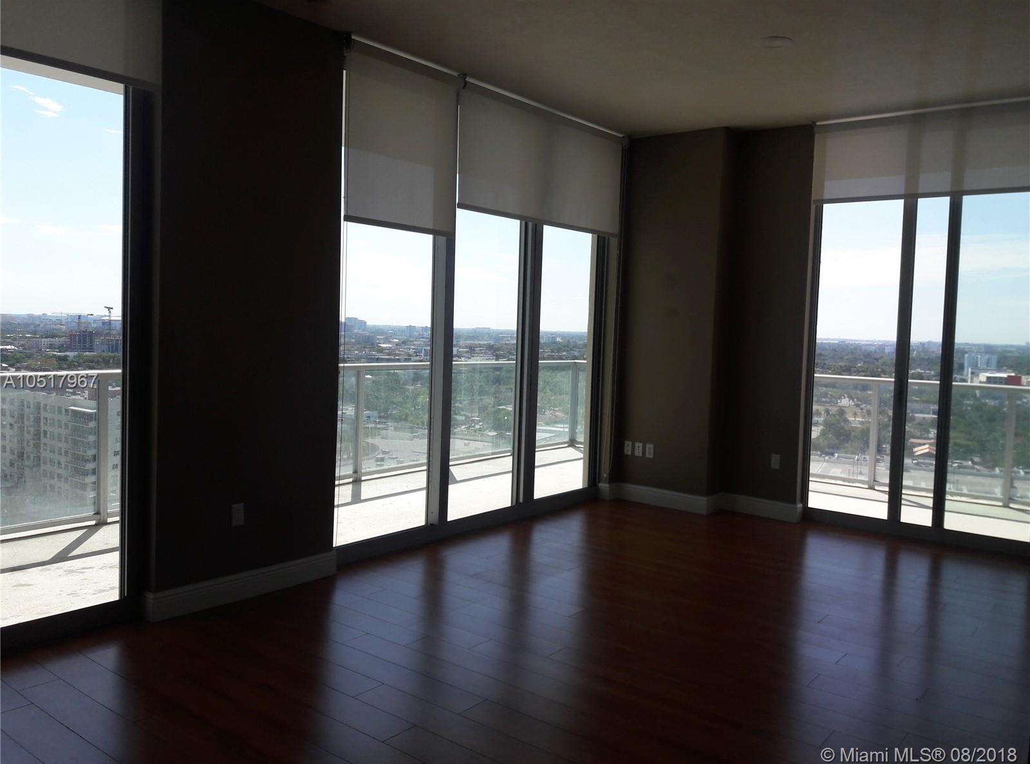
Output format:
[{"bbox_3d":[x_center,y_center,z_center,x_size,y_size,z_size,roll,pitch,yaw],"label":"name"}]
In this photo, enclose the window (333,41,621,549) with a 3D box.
[{"bbox_3d":[-0.145,-0.477,5.869,0.144,2.959,2.909,5,5,39],"label":"window"}]

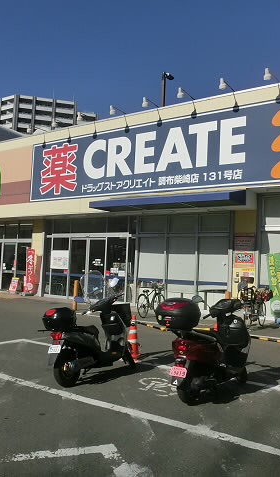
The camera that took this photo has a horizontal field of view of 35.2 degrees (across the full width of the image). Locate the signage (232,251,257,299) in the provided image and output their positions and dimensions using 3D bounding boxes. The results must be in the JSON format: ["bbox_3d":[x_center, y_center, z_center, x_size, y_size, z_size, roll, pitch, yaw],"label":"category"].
[{"bbox_3d":[3.215,1.123,13.569,0.750,1.520,0.060,0,-4,34],"label":"signage"}]

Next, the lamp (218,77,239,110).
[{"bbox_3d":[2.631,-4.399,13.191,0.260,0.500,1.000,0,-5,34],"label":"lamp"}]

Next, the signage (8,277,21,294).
[{"bbox_3d":[-5.582,2.108,19.785,0.480,0.740,0.360,0,-5,34],"label":"signage"}]

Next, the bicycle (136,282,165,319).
[{"bbox_3d":[0.394,1.800,12.986,0.560,1.000,1.700,0,-4,31],"label":"bicycle"}]

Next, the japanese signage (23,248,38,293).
[{"bbox_3d":[-4.654,1.416,18.681,0.580,1.920,0.200,0,-5,34],"label":"japanese signage"}]

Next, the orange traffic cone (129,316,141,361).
[{"bbox_3d":[-0.078,1.548,6.833,0.230,0.720,0.230,2,-3,0],"label":"orange traffic cone"}]

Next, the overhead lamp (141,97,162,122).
[{"bbox_3d":[0.370,-4.090,14.356,0.220,0.620,1.150,0,-4,34],"label":"overhead lamp"}]

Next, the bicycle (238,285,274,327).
[{"bbox_3d":[3.035,1.779,11.554,0.580,1.080,1.750,0,-4,34],"label":"bicycle"}]

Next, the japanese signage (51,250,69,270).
[{"bbox_3d":[-3.238,0.861,17.649,0.980,0.750,0.030,0,-5,34],"label":"japanese signage"}]

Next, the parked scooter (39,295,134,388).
[{"bbox_3d":[-0.478,1.188,5.637,0.660,1.180,1.750,0,-5,34],"label":"parked scooter"}]

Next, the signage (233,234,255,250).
[{"bbox_3d":[3.233,0.130,13.644,0.650,0.500,0.050,0,-4,34],"label":"signage"}]

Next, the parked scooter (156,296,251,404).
[{"bbox_3d":[0.856,1.278,5.269,0.680,1.150,1.820,0,-4,34],"label":"parked scooter"}]

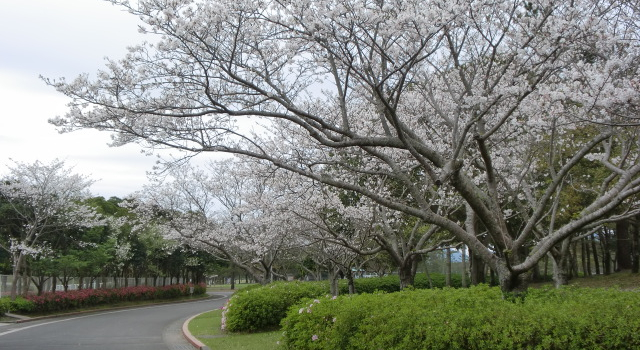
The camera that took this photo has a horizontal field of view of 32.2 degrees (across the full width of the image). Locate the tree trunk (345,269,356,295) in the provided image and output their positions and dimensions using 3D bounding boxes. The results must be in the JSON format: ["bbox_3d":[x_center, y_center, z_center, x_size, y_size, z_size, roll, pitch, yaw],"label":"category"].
[{"bbox_3d":[1.127,4.047,41.000,0.314,1.109,0.314,0,-5,0],"label":"tree trunk"}]

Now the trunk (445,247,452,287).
[{"bbox_3d":[4.865,3.540,42.000,0.227,1.590,0.227,0,-5,0],"label":"trunk"}]

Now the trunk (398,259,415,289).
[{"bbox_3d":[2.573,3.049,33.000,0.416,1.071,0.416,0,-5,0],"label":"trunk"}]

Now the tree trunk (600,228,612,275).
[{"bbox_3d":[11.622,3.103,45.000,0.325,1.947,0.325,0,-5,0],"label":"tree trunk"}]

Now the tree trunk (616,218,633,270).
[{"bbox_3d":[12.078,2.737,44.000,0.575,2.102,0.575,0,-5,0],"label":"tree trunk"}]

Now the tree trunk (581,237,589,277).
[{"bbox_3d":[10.968,3.421,46.000,0.270,1.659,0.270,0,-5,0],"label":"tree trunk"}]

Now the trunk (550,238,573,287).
[{"bbox_3d":[6.967,2.582,32.000,0.490,1.442,0.490,0,-5,0],"label":"trunk"}]

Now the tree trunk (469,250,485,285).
[{"bbox_3d":[5.643,3.408,40.000,0.469,1.442,0.469,0,-5,0],"label":"tree trunk"}]

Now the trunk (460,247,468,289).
[{"bbox_3d":[5.471,3.502,42.000,0.227,1.666,0.227,0,-5,0],"label":"trunk"}]

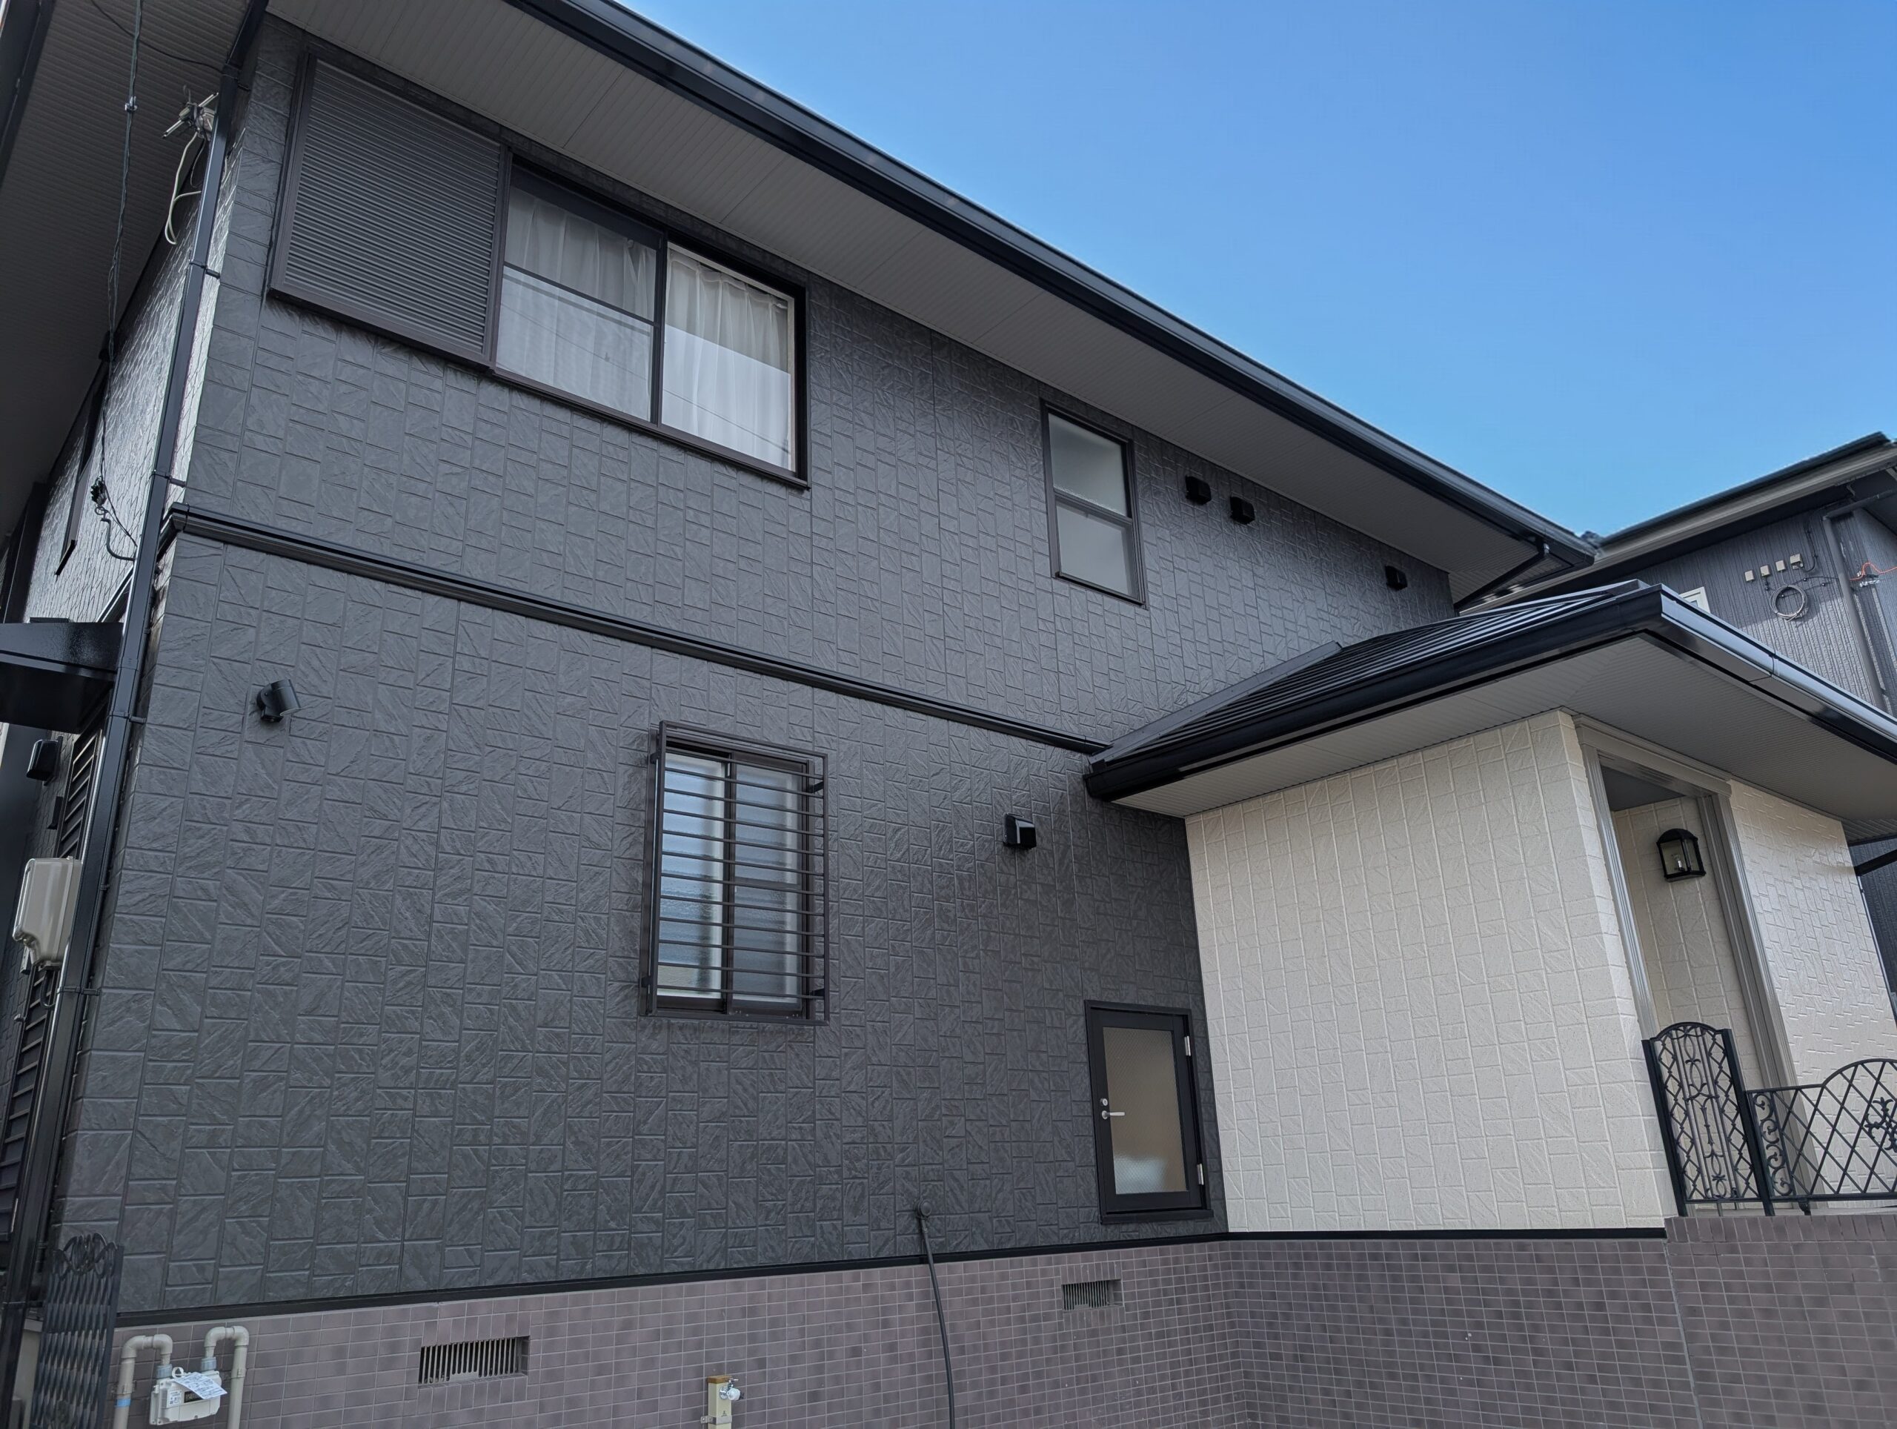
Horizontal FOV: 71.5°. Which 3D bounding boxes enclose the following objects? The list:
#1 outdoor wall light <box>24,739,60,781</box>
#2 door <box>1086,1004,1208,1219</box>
[{"bbox_3d":[-4.301,0.218,6.262,0.110,0.175,0.125,14,-25,-39],"label":"outdoor wall light"},{"bbox_3d":[1.114,2.222,7.398,0.865,1.130,0.080,14,-25,-38],"label":"door"}]

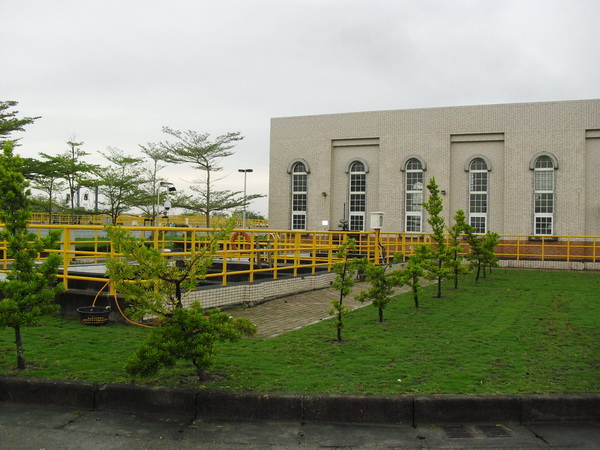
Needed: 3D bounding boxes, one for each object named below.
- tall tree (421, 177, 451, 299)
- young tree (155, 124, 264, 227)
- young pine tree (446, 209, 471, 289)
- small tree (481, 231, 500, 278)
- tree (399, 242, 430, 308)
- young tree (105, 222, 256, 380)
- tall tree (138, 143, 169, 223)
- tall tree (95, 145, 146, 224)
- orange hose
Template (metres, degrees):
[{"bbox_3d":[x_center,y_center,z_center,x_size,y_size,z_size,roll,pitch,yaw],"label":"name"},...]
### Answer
[{"bbox_3d":[3.208,0.296,14.671,0.682,2.873,0.682,1,-1,0],"label":"tall tree"},{"bbox_3d":[-6.905,-2.844,48.032,8.154,9.465,7.400,1,-1,0],"label":"young tree"},{"bbox_3d":[4.363,0.669,17.203,0.689,2.220,0.689,1,-1,0],"label":"young pine tree"},{"bbox_3d":[6.700,1.039,21.979,0.757,1.656,0.757,1,-1,0],"label":"small tree"},{"bbox_3d":[2.312,1.047,12.678,0.671,1.301,0.671,1,-1,0],"label":"tree"},{"bbox_3d":[-1.225,0.773,6.322,1.542,1.597,1.300,1,-1,0],"label":"young tree"},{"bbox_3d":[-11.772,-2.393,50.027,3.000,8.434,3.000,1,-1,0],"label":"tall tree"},{"bbox_3d":[-14.707,-2.316,51.026,4.300,8.198,4.300,1,-1,0],"label":"tall tree"},{"bbox_3d":[-2.772,1.249,9.800,1.000,0.740,0.500,1,-1,24],"label":"orange hose"}]

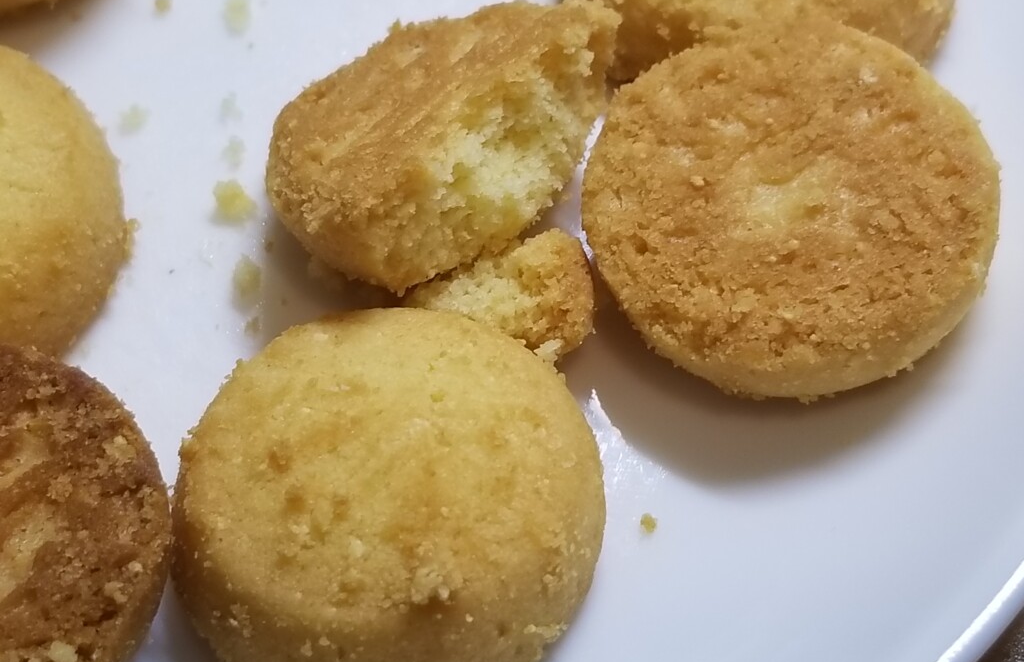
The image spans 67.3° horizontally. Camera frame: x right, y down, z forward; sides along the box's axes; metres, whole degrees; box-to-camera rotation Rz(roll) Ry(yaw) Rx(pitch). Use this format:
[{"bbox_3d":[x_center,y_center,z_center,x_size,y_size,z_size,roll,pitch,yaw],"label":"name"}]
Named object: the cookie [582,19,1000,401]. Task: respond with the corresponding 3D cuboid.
[{"bbox_3d":[0.033,-0.014,0.099,0.048,0.018,0.048,0,71,9],"label":"cookie"}]

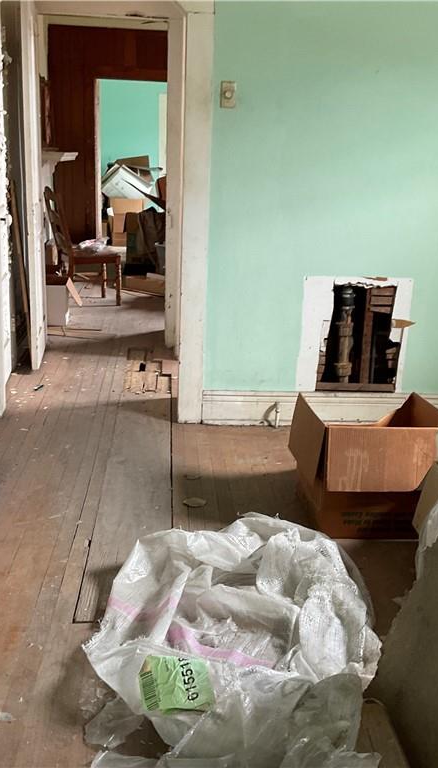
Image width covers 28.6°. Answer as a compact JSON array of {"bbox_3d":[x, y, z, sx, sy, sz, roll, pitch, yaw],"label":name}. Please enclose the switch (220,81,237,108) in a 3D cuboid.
[{"bbox_3d":[0.040,-1.290,3.828,0.070,0.114,0.022,1,13,-3],"label":"switch"}]

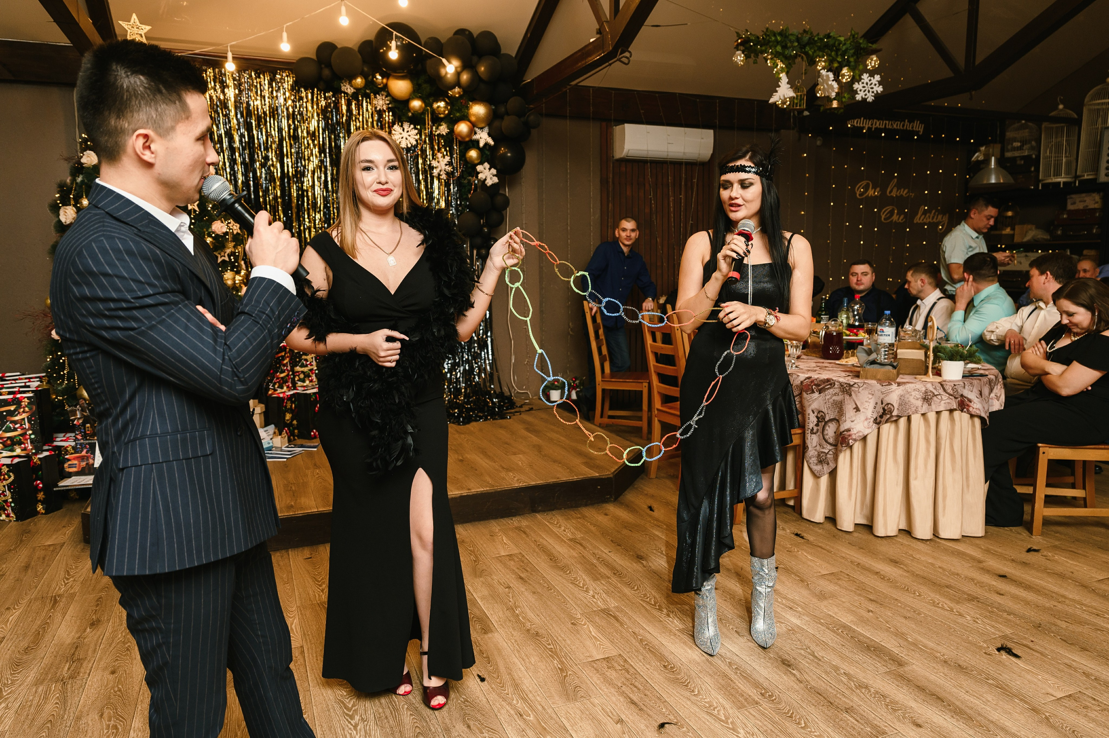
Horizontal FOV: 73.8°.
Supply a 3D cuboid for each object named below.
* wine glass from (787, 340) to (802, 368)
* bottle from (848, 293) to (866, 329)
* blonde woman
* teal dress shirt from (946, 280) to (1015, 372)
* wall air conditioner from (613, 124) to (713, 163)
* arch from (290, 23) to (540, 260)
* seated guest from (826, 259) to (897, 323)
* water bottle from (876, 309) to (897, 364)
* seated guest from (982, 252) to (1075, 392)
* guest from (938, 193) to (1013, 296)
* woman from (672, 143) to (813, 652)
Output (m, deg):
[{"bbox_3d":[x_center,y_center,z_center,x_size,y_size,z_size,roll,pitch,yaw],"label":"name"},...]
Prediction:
[{"bbox_3d":[1.352,-0.089,4.148,0.077,0.155,0.077,-5,9,-22],"label":"wine glass"},{"bbox_3d":[1.851,-0.272,4.519,0.105,0.345,0.105,3,9,22],"label":"bottle"},{"bbox_3d":[-0.450,0.167,2.254,0.730,1.720,0.460,-2,8,-10],"label":"blonde woman"},{"bbox_3d":[2.696,-0.222,4.650,0.430,0.640,0.470,1,8,12],"label":"teal dress shirt"},{"bbox_3d":[0.955,-1.939,6.428,0.875,0.283,0.210,-4,9,-22],"label":"wall air conditioner"},{"bbox_3d":[-0.943,-1.608,5.506,1.760,1.620,0.420,-5,9,-22],"label":"arch"},{"bbox_3d":[2.131,-0.083,5.148,0.570,1.320,0.780,3,9,25],"label":"seated guest"},{"bbox_3d":[1.885,-0.175,4.175,0.092,0.300,0.092,-5,9,-22],"label":"water bottle"},{"bbox_3d":[2.670,0.038,4.250,0.820,1.370,0.580,-6,10,-28],"label":"seated guest"},{"bbox_3d":[3.067,-0.339,5.420,0.480,1.750,0.520,7,12,43],"label":"guest"},{"bbox_3d":[0.644,0.113,2.546,0.530,1.710,0.410,1,8,16],"label":"woman"}]

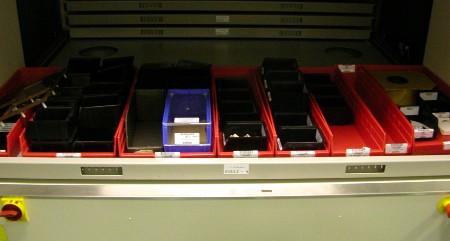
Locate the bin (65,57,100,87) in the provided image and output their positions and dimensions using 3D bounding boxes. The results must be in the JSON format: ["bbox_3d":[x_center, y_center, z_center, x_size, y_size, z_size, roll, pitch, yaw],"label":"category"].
[{"bbox_3d":[-0.528,-0.175,1.781,0.130,0.080,0.120,0,26,-2],"label":"bin"}]

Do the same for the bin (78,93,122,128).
[{"bbox_3d":[-0.389,-0.030,1.509,0.125,0.077,0.105,0,26,-2],"label":"bin"}]

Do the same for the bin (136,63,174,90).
[{"bbox_3d":[-0.258,-0.153,1.794,0.130,0.080,0.110,0,26,-2],"label":"bin"}]

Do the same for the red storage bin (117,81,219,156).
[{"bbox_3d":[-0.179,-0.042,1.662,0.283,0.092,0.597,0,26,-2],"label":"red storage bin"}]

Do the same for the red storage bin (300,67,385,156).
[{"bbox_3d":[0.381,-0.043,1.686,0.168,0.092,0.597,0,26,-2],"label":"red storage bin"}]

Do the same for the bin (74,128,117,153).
[{"bbox_3d":[-0.388,0.068,1.444,0.125,0.070,0.105,0,26,-2],"label":"bin"}]

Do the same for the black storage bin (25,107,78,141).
[{"bbox_3d":[-0.505,0.013,1.417,0.130,0.077,0.105,0,26,-2],"label":"black storage bin"}]

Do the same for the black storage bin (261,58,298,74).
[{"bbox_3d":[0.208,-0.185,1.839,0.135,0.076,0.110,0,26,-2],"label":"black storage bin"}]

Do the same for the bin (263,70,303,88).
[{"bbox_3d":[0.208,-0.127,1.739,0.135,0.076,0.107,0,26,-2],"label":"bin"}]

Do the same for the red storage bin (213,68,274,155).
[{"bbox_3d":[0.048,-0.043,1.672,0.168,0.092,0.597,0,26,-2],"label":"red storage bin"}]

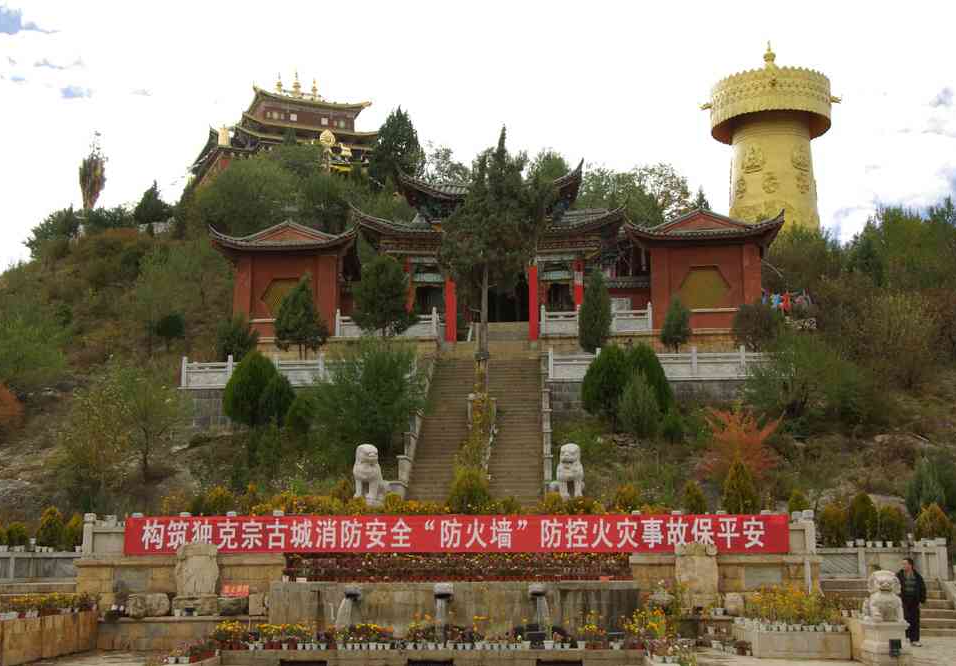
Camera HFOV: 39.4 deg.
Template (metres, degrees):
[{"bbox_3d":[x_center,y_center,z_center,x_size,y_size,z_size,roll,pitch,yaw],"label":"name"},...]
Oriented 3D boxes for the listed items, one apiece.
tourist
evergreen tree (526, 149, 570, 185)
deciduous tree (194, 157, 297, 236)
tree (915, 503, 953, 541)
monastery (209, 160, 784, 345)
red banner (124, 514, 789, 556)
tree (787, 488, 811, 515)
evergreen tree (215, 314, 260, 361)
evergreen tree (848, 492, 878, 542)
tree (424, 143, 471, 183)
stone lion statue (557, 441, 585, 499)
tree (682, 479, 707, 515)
[{"bbox_3d":[8.495,5.310,26.345,0.580,1.733,0.360,-3,-10,17],"label":"tourist"},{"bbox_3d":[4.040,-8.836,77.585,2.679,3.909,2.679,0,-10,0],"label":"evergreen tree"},{"bbox_3d":[-13.413,-7.759,77.000,6.000,5.004,6.000,1,-10,-10],"label":"deciduous tree"},{"bbox_3d":[10.341,4.415,30.300,0.908,1.124,0.908,-4,-10,19],"label":"tree"},{"bbox_3d":[0.807,-3.038,51.000,20.700,7.300,8.000,-1,-10,6],"label":"monastery"},{"bbox_3d":[-0.422,4.066,26.800,13.300,0.780,0.080,-1,-10,3],"label":"red banner"},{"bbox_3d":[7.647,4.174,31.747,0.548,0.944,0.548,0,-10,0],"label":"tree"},{"bbox_3d":[-8.073,0.319,44.800,1.477,1.905,1.477,1,-10,-10],"label":"evergreen tree"},{"bbox_3d":[9.573,4.691,33.318,0.774,1.410,0.735,0,-10,0],"label":"evergreen tree"},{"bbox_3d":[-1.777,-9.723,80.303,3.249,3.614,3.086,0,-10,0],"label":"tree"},{"bbox_3d":[2.549,3.858,37.179,0.780,1.600,1.050,-1,-10,4],"label":"stone lion statue"},{"bbox_3d":[5.110,4.024,31.500,0.680,1.120,0.680,-1,-10,3],"label":"tree"}]

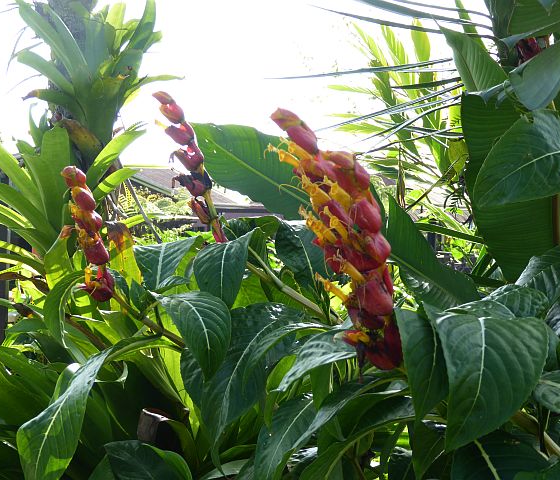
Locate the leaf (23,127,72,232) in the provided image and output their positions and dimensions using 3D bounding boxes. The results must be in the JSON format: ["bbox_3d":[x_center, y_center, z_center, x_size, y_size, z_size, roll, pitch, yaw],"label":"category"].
[{"bbox_3d":[-0.428,-0.110,2.350,0.091,0.197,0.090,0,3,0],"label":"leaf"}]

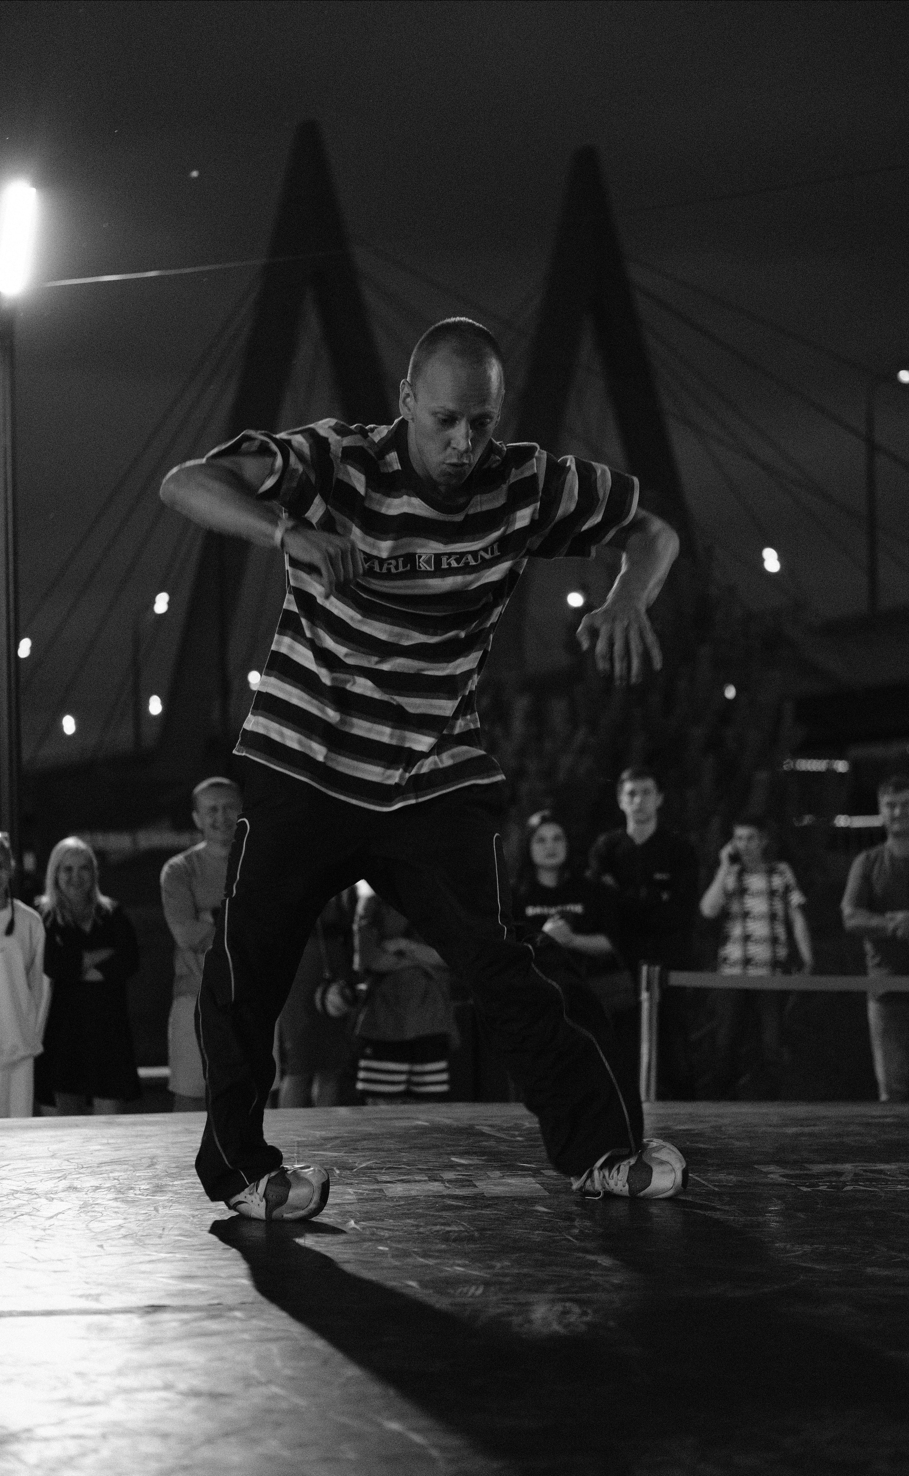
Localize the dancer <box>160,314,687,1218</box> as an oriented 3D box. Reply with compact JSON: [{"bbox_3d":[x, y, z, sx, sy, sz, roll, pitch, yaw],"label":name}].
[{"bbox_3d":[-0.050,0.055,5.200,0.900,1.500,0.680,-1,0,-19],"label":"dancer"}]

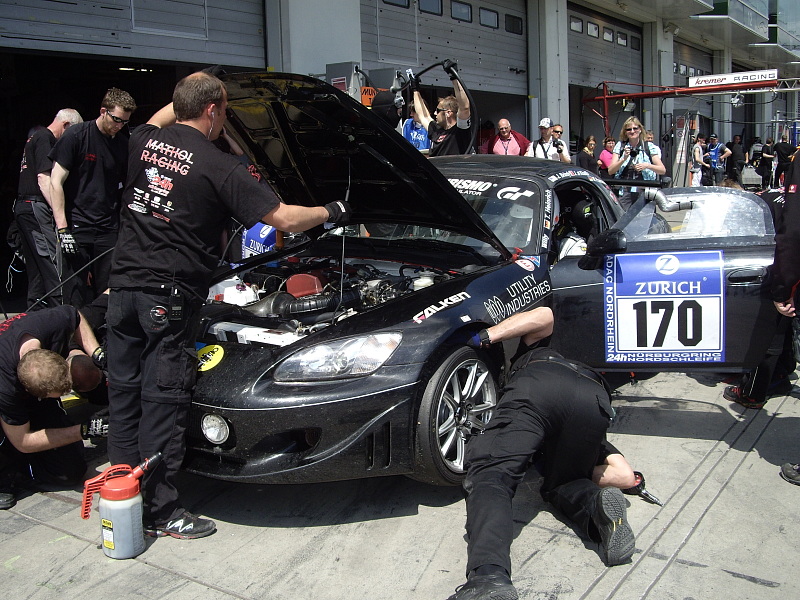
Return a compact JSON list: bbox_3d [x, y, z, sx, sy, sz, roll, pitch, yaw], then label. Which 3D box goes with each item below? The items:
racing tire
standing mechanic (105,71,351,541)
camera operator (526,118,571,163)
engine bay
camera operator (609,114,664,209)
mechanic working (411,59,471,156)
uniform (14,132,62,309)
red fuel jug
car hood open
[{"bbox_3d":[0.204,0.476,3.708,0.235,0.610,0.610,5,12,35],"label":"racing tire"},{"bbox_3d":[-0.715,0.003,3.476,0.650,1.820,0.780,6,13,37],"label":"standing mechanic"},{"bbox_3d":[1.751,-1.262,10.351,0.550,1.720,0.420,0,10,13],"label":"camera operator"},{"bbox_3d":[-0.342,0.044,4.093,1.220,0.400,1.030,5,12,35],"label":"engine bay"},{"bbox_3d":[2.296,-0.954,8.646,0.560,1.680,0.450,0,10,13],"label":"camera operator"},{"bbox_3d":[0.374,-0.858,7.082,0.500,2.060,0.530,-10,13,-38],"label":"mechanic working"},{"bbox_3d":[-2.152,-0.303,5.432,0.420,1.500,0.500,-4,10,-15],"label":"uniform"},{"bbox_3d":[-1.058,0.784,3.313,0.300,0.360,0.165,-3,10,-5],"label":"red fuel jug"},{"bbox_3d":[-0.247,-0.604,4.141,1.280,0.170,1.200,5,-28,35],"label":"car hood open"}]

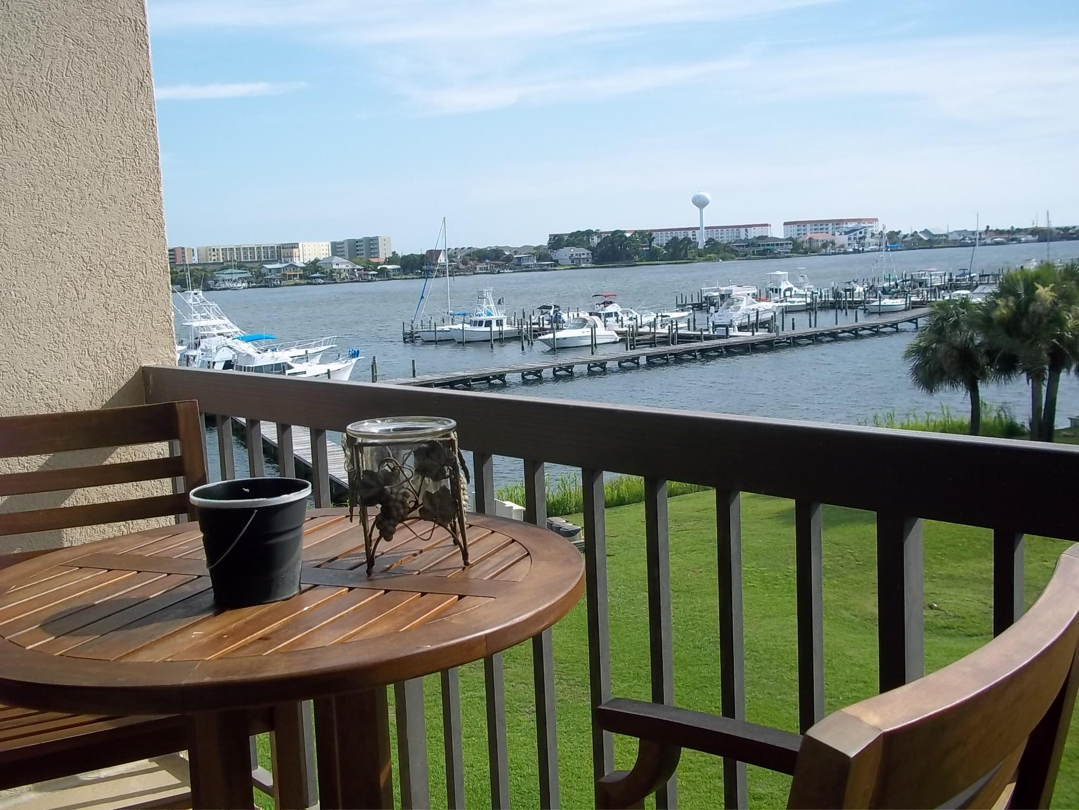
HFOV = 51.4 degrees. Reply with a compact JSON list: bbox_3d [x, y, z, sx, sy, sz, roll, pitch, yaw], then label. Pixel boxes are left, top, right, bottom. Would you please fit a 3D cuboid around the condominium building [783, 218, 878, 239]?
[{"bbox_3d":[189.692,-111.342,730.877,61.000,17.500,18.000,-4,8,-12],"label":"condominium building"}]

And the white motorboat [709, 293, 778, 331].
[{"bbox_3d":[19.913,-9.303,108.861,8.500,3.200,2.800,-10,11,-44],"label":"white motorboat"}]

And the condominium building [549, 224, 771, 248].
[{"bbox_3d":[91.275,-123.624,849.687,168.000,18.500,20.000,-3,8,-1],"label":"condominium building"}]

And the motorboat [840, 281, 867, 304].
[{"bbox_3d":[38.570,-13.669,137.653,2.400,2.900,5.800,3,10,38],"label":"motorboat"}]

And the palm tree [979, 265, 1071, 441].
[{"bbox_3d":[15.473,-1.419,35.729,2.900,5.800,2.900,1,8,23],"label":"palm tree"}]

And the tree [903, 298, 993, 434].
[{"bbox_3d":[13.472,-0.963,36.787,3.000,4.900,3.000,0,8,20],"label":"tree"}]

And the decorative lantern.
[{"bbox_3d":[-0.239,0.158,2.018,0.208,0.242,0.205,-4,8,-12],"label":"decorative lantern"}]

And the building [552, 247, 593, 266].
[{"bbox_3d":[14.565,-64.697,490.858,13.500,8.600,11.000,-10,10,-42],"label":"building"}]

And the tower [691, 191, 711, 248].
[{"bbox_3d":[105.649,-118.787,731.358,12.100,40.700,12.100,-3,8,0],"label":"tower"}]

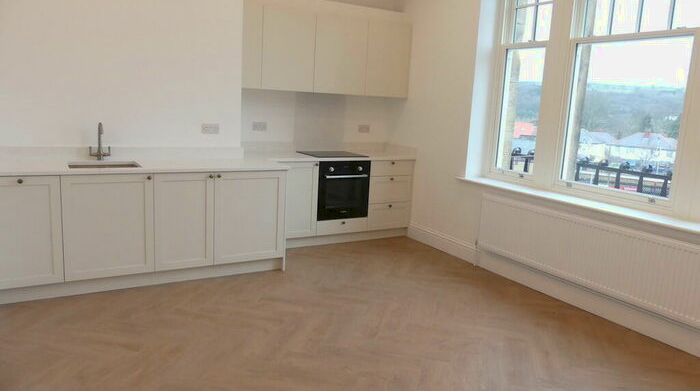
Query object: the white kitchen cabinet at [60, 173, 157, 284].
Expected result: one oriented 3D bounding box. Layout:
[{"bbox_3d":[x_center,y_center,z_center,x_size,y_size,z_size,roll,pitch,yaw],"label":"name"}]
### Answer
[{"bbox_3d":[-1.801,0.169,3.754,0.581,0.733,0.575,-3,12,-30],"label":"white kitchen cabinet"}]

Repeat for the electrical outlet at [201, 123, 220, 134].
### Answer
[{"bbox_3d":[-1.200,-0.572,4.343,0.148,0.081,0.015,-3,12,-30],"label":"electrical outlet"}]

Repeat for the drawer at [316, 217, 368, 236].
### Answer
[{"bbox_3d":[-0.186,0.272,5.327,0.597,0.140,0.500,-3,12,-30],"label":"drawer"}]

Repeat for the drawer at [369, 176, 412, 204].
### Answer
[{"bbox_3d":[0.319,-0.105,5.538,0.515,0.282,0.500,-3,12,-30],"label":"drawer"}]

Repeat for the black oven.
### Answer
[{"bbox_3d":[-0.175,-0.092,5.274,0.595,0.590,0.550,-3,12,-30],"label":"black oven"}]

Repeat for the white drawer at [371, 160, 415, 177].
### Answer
[{"bbox_3d":[0.331,-0.325,5.498,0.515,0.156,0.500,-3,12,-30],"label":"white drawer"}]

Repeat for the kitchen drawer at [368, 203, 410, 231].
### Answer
[{"bbox_3d":[0.303,0.177,5.589,0.515,0.285,0.500,-3,12,-30],"label":"kitchen drawer"}]

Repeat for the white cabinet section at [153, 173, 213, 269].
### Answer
[{"bbox_3d":[-1.396,0.153,4.095,0.443,0.745,0.570,-3,11,-30],"label":"white cabinet section"}]

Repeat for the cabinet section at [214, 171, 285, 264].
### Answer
[{"bbox_3d":[-0.947,0.131,4.354,0.595,0.745,0.570,-3,11,-30],"label":"cabinet section"}]

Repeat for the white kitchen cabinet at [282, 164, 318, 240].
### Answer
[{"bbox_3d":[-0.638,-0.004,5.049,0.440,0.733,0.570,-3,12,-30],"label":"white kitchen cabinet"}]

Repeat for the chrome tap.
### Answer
[{"bbox_3d":[-1.892,-0.400,3.836,0.160,0.295,0.200,-3,12,-30],"label":"chrome tap"}]

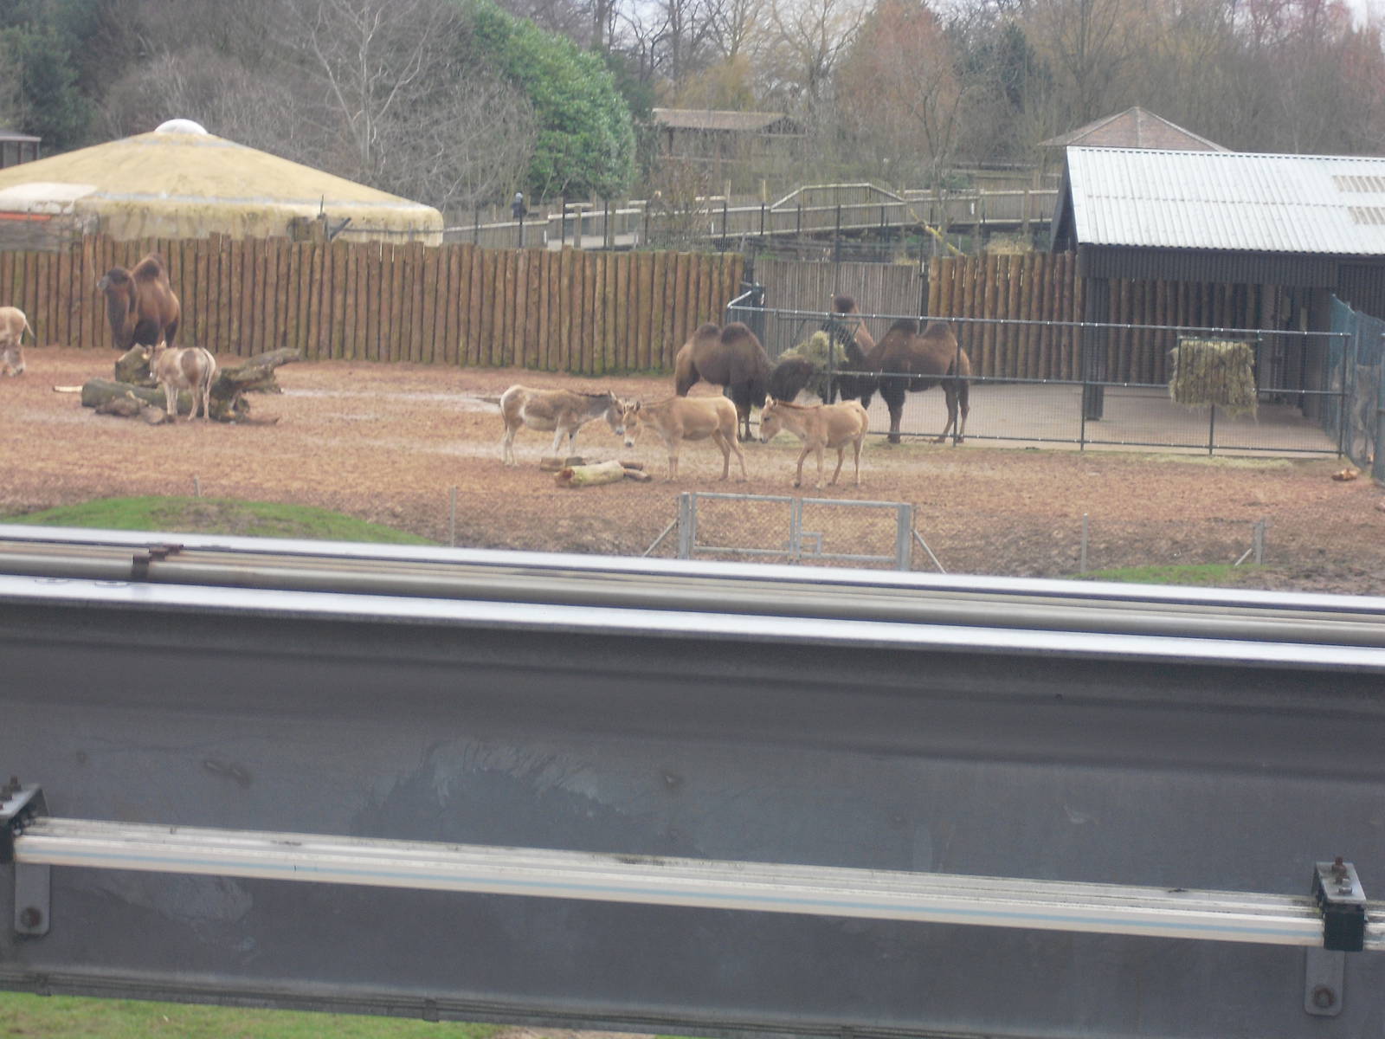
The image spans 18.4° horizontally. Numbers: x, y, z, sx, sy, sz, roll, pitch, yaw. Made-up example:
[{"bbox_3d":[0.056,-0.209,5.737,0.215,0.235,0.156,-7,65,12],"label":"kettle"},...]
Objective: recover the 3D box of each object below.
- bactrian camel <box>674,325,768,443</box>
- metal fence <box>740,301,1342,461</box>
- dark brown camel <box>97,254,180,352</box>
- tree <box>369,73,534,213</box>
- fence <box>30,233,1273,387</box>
[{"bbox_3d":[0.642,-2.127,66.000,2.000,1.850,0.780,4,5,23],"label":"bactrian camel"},{"bbox_3d":[5.429,-2.079,66.600,9.750,1.970,0.200,2,5,4],"label":"metal fence"},{"bbox_3d":[-10.058,-3.736,77.800,0.850,2.200,2.200,5,6,32],"label":"dark brown camel"},{"bbox_3d":[-6.935,-10.789,125.000,5.000,5.000,4.500,2,5,0],"label":"tree"},{"bbox_3d":[-0.945,-4.200,85.000,25.600,2.500,0.400,2,5,0],"label":"fence"}]

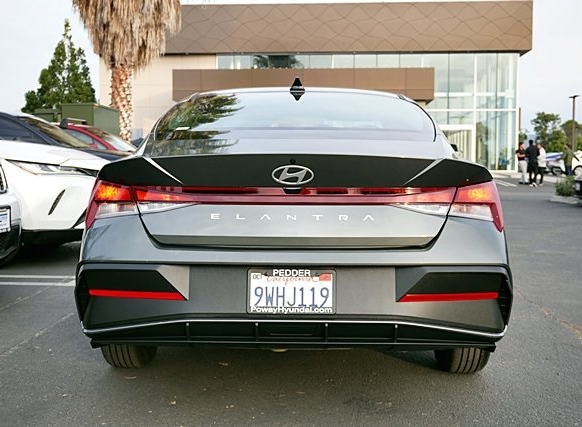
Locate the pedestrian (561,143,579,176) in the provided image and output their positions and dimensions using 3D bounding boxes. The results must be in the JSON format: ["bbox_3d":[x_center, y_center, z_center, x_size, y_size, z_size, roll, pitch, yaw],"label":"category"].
[{"bbox_3d":[12.936,-2.380,33.000,0.750,1.720,0.550,1,4,6],"label":"pedestrian"}]

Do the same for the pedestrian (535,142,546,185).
[{"bbox_3d":[9.636,-1.888,27.400,0.420,1.680,0.460,-2,5,-30],"label":"pedestrian"}]

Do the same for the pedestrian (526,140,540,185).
[{"bbox_3d":[9.108,-1.888,26.800,0.520,1.750,0.400,1,4,6],"label":"pedestrian"}]

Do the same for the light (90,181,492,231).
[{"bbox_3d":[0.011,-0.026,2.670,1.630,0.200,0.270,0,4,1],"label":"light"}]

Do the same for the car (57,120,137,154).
[{"bbox_3d":[-4.150,-0.824,12.950,4.600,1.670,1.860,0,4,3],"label":"car"}]

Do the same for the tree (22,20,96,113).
[{"bbox_3d":[-15.692,-7.939,48.000,5.100,10.400,5.100,0,4,0],"label":"tree"}]

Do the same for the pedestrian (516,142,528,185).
[{"bbox_3d":[9.236,-2.009,28.400,0.420,1.680,0.480,4,5,37],"label":"pedestrian"}]

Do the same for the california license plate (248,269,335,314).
[{"bbox_3d":[0.004,0.274,2.500,0.312,0.158,0.020,0,4,1],"label":"california license plate"}]

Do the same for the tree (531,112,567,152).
[{"bbox_3d":[27.155,-7.638,75.000,3.700,6.000,3.700,0,4,0],"label":"tree"}]

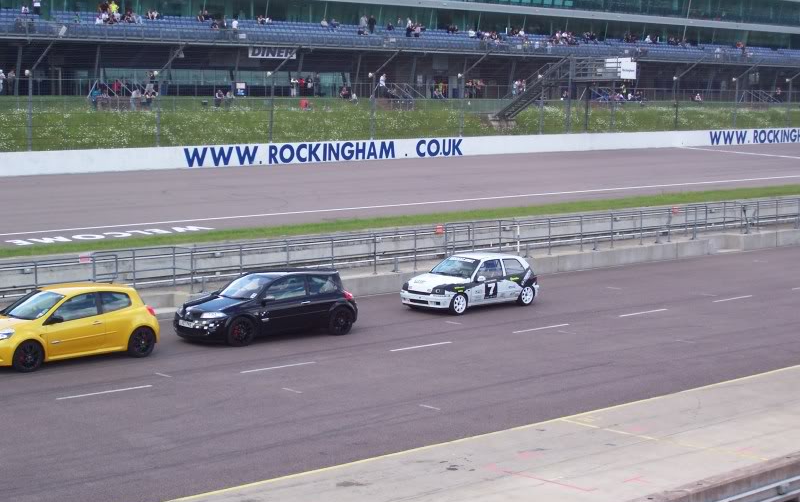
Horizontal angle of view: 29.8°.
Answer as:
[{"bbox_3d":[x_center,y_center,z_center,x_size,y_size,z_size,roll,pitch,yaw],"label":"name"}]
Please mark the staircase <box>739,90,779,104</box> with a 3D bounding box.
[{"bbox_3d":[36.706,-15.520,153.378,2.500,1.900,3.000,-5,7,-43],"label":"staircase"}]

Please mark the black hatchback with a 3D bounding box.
[{"bbox_3d":[-2.915,1.175,33.350,4.220,1.440,1.780,-4,7,-40],"label":"black hatchback"}]

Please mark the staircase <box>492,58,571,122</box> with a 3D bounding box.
[{"bbox_3d":[9.933,-12.272,115.222,1.600,4.600,6.400,-5,7,-43],"label":"staircase"}]

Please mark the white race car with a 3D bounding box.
[{"bbox_3d":[1.765,0.775,38.300,3.710,1.370,1.640,-5,7,-43],"label":"white race car"}]

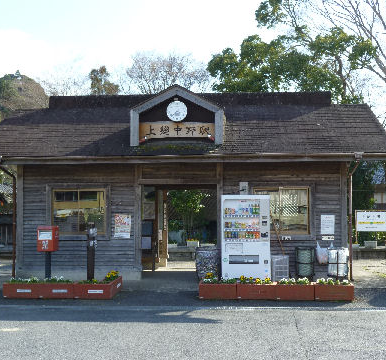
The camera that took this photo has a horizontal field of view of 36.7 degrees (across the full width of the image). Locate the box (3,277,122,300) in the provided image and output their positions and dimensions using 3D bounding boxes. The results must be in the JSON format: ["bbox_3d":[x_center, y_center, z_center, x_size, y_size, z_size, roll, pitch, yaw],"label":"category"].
[{"bbox_3d":[-2.419,2.037,11.054,1.960,0.270,1.120,0,-2,5],"label":"box"}]

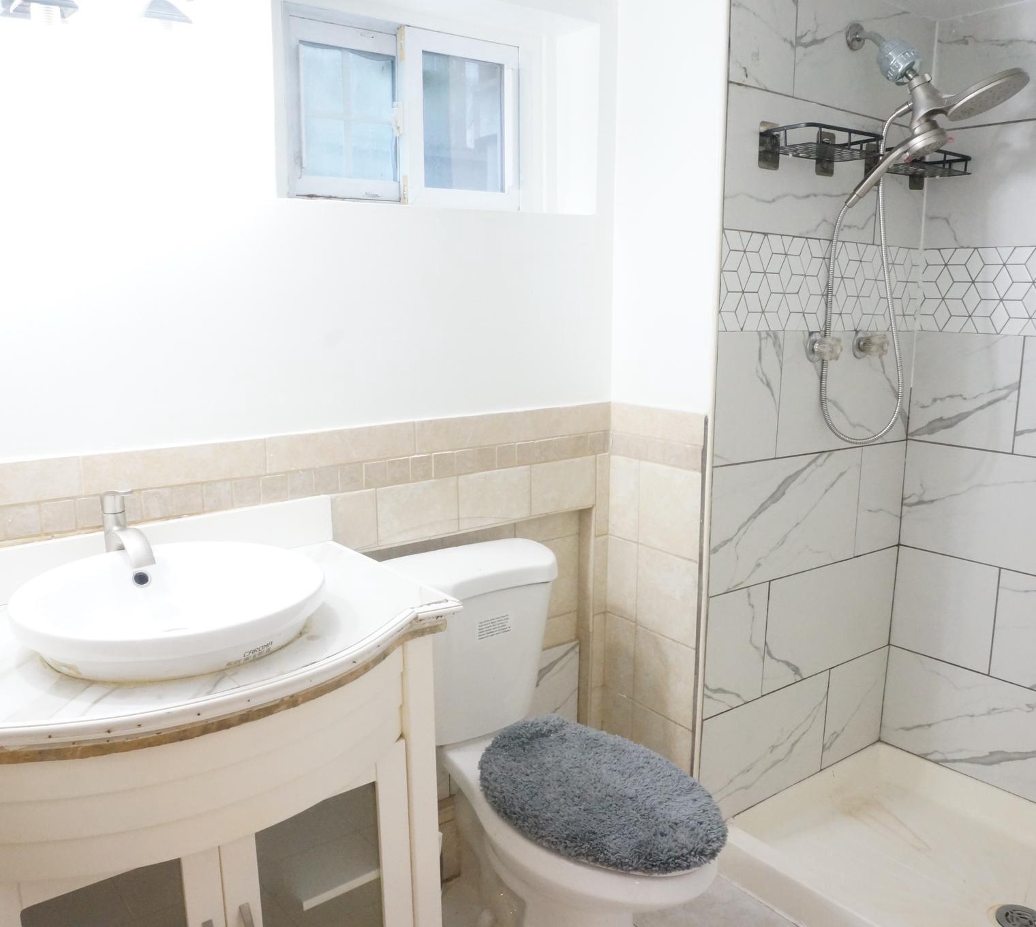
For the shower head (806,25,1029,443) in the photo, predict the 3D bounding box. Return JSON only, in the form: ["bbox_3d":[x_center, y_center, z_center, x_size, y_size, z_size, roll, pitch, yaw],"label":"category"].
[{"bbox_3d":[0.972,-0.516,2.168,0.384,1.000,0.409,-8,13,-38],"label":"shower head"}]

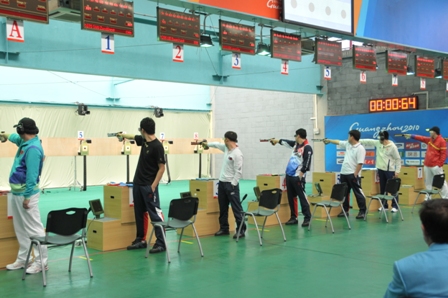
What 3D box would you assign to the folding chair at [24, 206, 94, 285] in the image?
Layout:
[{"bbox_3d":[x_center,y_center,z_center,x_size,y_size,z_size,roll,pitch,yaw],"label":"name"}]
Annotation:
[{"bbox_3d":[-1.841,1.038,6.347,0.520,0.800,0.570,-1,0,45],"label":"folding chair"}]

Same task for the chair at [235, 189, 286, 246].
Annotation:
[{"bbox_3d":[0.567,0.998,8.626,0.520,0.800,0.570,-1,0,45],"label":"chair"}]

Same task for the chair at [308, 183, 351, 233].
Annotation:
[{"bbox_3d":[1.810,0.990,9.803,0.520,0.790,0.530,0,0,43],"label":"chair"}]

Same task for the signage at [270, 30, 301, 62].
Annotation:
[{"bbox_3d":[1.137,-1.848,10.310,0.759,0.470,0.060,-1,0,-42],"label":"signage"}]

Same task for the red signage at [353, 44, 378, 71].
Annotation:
[{"bbox_3d":[2.957,-1.879,11.967,0.759,0.470,0.060,-1,0,-42],"label":"red signage"}]

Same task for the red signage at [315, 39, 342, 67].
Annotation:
[{"bbox_3d":[2.173,-2.003,11.906,0.837,0.502,0.070,-1,0,-42],"label":"red signage"}]

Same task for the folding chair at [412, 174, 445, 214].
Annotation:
[{"bbox_3d":[4.326,0.935,12.006,0.570,0.800,0.520,-1,0,-42],"label":"folding chair"}]

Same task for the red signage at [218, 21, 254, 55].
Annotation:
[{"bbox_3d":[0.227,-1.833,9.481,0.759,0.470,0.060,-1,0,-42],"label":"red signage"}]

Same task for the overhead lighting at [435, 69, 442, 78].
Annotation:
[{"bbox_3d":[5.864,-2.061,15.615,0.250,0.250,0.190,-1,0,-42],"label":"overhead lighting"}]

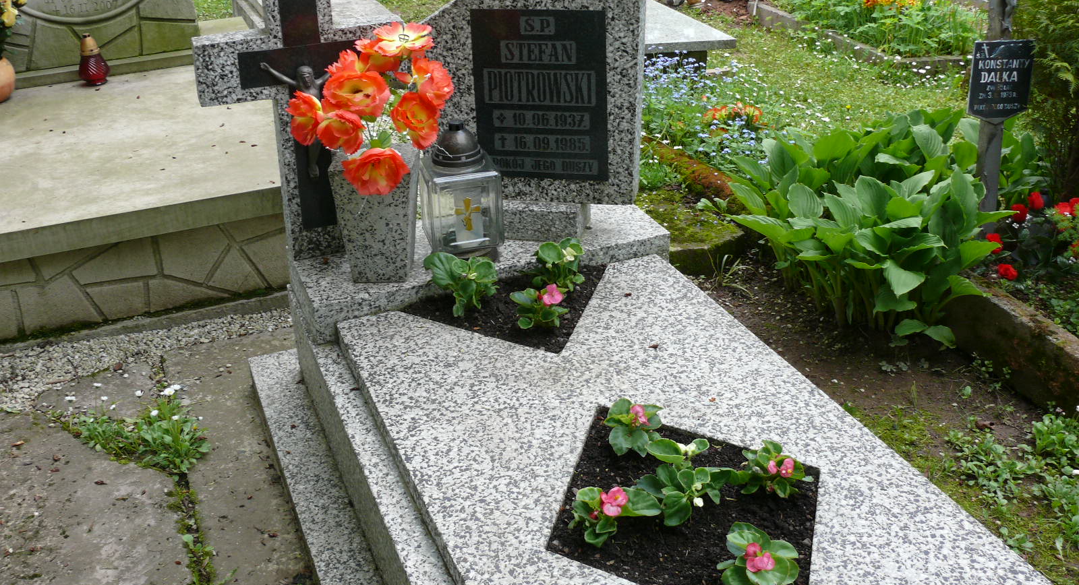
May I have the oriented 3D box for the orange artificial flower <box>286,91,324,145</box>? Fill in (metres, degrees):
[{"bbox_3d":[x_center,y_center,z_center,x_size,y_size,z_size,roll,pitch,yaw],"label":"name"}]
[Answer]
[{"bbox_3d":[-0.512,-0.382,2.385,0.083,0.112,0.105,-10,26,-16],"label":"orange artificial flower"}]

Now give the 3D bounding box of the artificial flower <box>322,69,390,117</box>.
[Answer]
[{"bbox_3d":[-0.361,-0.395,2.160,0.130,0.100,0.078,-6,-8,-8],"label":"artificial flower"}]

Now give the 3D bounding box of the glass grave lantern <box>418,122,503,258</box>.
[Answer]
[{"bbox_3d":[-0.177,-0.229,2.421,0.152,0.305,0.152,-8,27,-13],"label":"glass grave lantern"}]

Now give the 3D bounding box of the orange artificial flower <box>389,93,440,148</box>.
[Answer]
[{"bbox_3d":[-0.252,-0.350,2.214,0.098,0.105,0.070,-11,9,-19],"label":"orange artificial flower"}]

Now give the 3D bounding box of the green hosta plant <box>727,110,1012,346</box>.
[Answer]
[{"bbox_3d":[0.855,-0.165,2.840,0.700,0.440,0.620,6,26,17],"label":"green hosta plant"}]

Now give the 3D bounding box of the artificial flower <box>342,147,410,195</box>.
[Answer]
[{"bbox_3d":[-0.348,-0.258,2.320,0.140,0.105,0.090,-2,25,0],"label":"artificial flower"}]

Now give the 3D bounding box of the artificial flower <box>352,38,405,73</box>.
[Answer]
[{"bbox_3d":[-0.355,-0.518,2.400,0.115,0.085,0.100,-13,27,-23],"label":"artificial flower"}]

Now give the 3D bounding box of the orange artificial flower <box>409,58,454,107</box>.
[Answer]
[{"bbox_3d":[-0.231,-0.453,2.355,0.090,0.110,0.105,7,26,18],"label":"orange artificial flower"}]

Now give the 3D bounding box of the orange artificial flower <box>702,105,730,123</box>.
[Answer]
[{"bbox_3d":[0.589,-0.597,3.650,0.092,0.065,0.080,-2,25,0],"label":"orange artificial flower"}]

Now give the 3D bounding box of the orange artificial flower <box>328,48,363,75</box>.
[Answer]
[{"bbox_3d":[-0.427,-0.503,2.400,0.082,0.082,0.095,11,28,26],"label":"orange artificial flower"}]

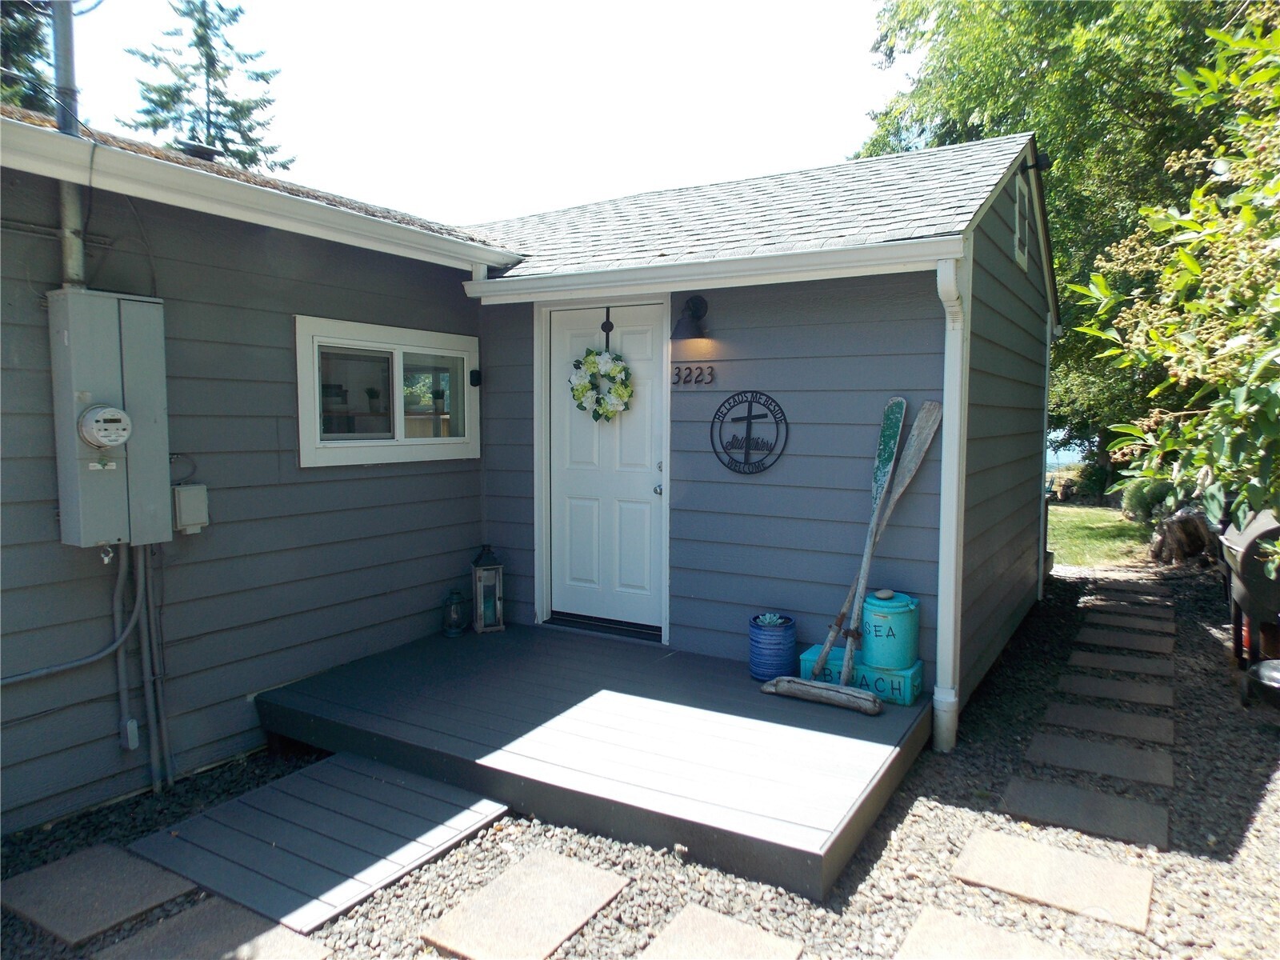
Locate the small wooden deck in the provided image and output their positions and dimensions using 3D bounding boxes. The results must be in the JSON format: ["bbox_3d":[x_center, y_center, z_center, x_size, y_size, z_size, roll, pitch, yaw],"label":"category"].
[{"bbox_3d":[-0.167,1.176,4.319,2.912,0.183,1.929,3,5,31],"label":"small wooden deck"}]

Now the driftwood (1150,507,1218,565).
[{"bbox_3d":[6.179,0.601,9.575,0.790,0.640,0.700,3,5,33],"label":"driftwood"}]

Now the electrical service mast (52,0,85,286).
[{"bbox_3d":[-2.334,-1.486,3.460,0.070,1.420,0.070,3,5,31],"label":"electrical service mast"}]

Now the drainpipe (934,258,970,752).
[{"bbox_3d":[1.507,0.165,4.170,0.126,2.441,0.272,3,5,31],"label":"drainpipe"}]

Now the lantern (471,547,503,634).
[{"bbox_3d":[-0.998,0.715,5.635,0.178,0.545,0.178,-2,5,-24],"label":"lantern"}]

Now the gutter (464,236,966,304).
[{"bbox_3d":[0.224,-1.179,4.918,3.140,0.130,0.135,3,5,31],"label":"gutter"}]

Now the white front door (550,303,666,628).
[{"bbox_3d":[-0.202,-0.092,5.462,0.901,1.998,0.055,3,5,31],"label":"white front door"}]

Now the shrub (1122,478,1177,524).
[{"bbox_3d":[8.327,0.351,13.900,0.850,0.720,0.850,3,5,31],"label":"shrub"}]

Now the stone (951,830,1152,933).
[{"bbox_3d":[1.474,1.434,3.041,0.602,0.045,0.420,3,5,32],"label":"stone"}]

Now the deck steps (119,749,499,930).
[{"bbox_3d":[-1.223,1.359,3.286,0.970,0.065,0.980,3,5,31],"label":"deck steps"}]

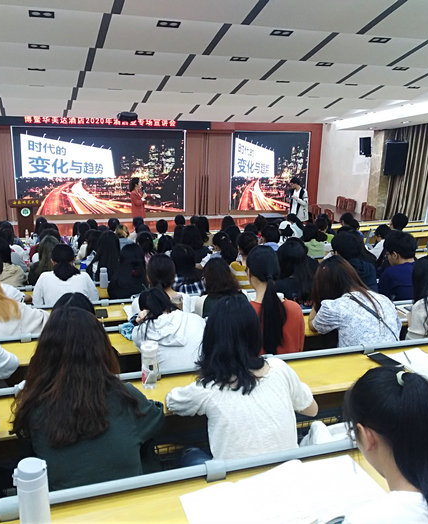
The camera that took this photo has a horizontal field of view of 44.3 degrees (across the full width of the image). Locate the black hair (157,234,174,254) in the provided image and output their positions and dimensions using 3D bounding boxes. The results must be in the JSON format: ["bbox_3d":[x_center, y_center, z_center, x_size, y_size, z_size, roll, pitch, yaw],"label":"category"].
[{"bbox_3d":[-0.466,-0.173,5.134,0.175,0.215,0.200,-3,15,-17],"label":"black hair"}]

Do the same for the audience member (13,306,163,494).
[{"bbox_3d":[-0.445,0.703,1.839,0.520,1.170,0.650,-3,16,-17],"label":"audience member"}]

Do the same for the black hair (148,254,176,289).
[{"bbox_3d":[-0.337,0.061,3.369,0.190,0.230,0.210,-5,16,-22],"label":"black hair"}]

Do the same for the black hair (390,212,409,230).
[{"bbox_3d":[2.328,-0.507,6.575,0.190,0.210,0.220,-7,17,-28],"label":"black hair"}]

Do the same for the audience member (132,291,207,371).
[{"bbox_3d":[-0.252,0.674,2.782,0.500,1.070,0.700,-6,16,-25],"label":"audience member"}]

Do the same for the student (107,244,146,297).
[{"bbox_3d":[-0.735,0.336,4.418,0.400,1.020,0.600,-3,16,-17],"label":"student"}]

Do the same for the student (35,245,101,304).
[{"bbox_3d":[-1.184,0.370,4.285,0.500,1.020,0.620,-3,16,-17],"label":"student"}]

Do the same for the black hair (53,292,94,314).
[{"bbox_3d":[-0.655,0.277,2.449,0.210,0.280,0.230,-3,15,-17],"label":"black hair"}]

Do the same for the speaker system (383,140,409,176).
[{"bbox_3d":[4.627,-2.629,13.371,0.540,0.880,0.480,5,15,14],"label":"speaker system"}]

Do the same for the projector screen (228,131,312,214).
[{"bbox_3d":[1.818,-2.944,16.922,2.630,2.480,0.120,-3,16,-17],"label":"projector screen"}]

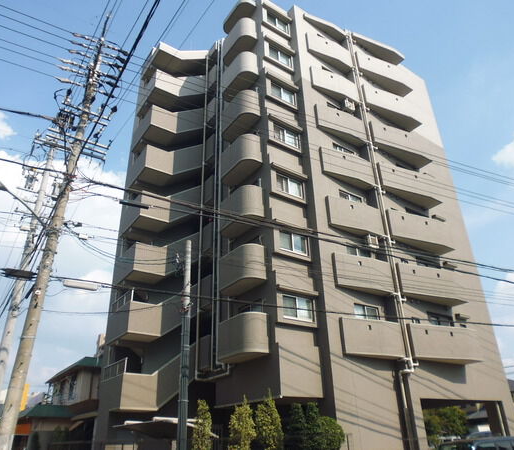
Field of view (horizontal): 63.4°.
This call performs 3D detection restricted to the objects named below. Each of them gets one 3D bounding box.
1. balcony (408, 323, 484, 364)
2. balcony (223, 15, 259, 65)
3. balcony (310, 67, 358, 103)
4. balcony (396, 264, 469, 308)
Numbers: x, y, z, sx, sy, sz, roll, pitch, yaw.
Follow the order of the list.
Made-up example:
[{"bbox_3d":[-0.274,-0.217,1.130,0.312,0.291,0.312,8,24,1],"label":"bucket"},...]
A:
[{"bbox_3d":[8.417,5.379,18.746,4.273,1.400,0.979,13,-31,-27],"label":"balcony"},{"bbox_3d":[-0.944,-10.568,23.829,1.041,1.400,2.296,15,-32,-30],"label":"balcony"},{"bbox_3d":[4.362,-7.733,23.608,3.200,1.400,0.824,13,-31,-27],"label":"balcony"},{"bbox_3d":[8.341,2.881,20.009,4.273,1.400,0.979,13,-31,-27],"label":"balcony"}]

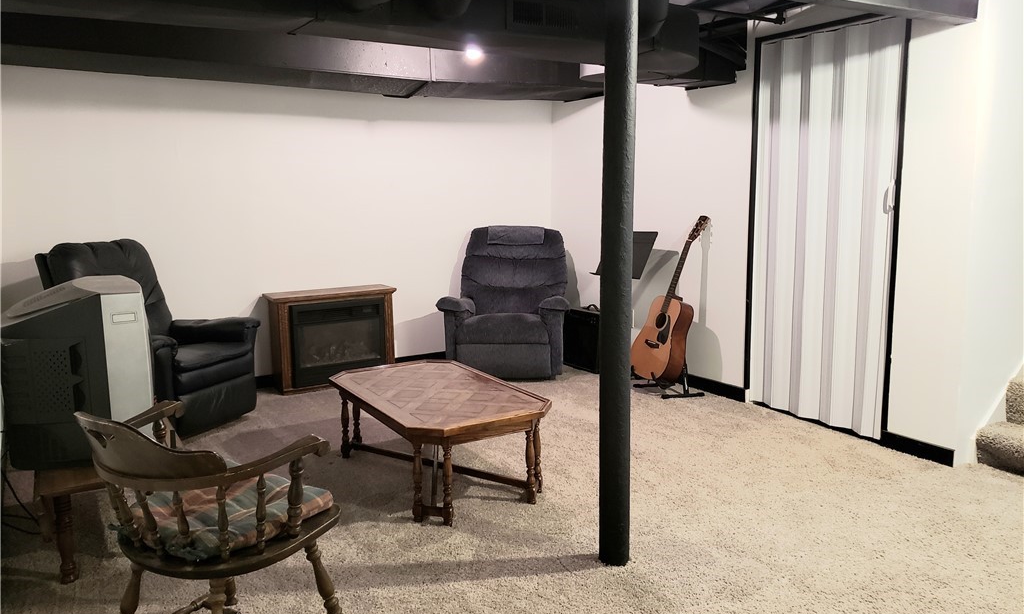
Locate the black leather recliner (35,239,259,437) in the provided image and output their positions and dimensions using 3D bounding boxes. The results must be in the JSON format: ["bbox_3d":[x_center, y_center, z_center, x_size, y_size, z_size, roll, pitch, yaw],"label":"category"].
[{"bbox_3d":[-1.968,0.151,4.220,0.880,1.010,0.830,3,10,25],"label":"black leather recliner"}]

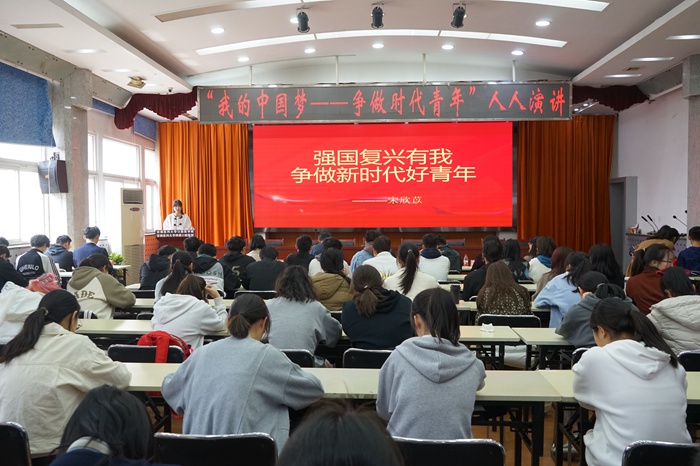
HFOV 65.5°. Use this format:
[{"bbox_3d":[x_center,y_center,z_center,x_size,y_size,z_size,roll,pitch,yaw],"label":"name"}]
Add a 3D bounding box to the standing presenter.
[{"bbox_3d":[-3.183,0.207,10.065,0.520,1.650,0.360,-1,3,-11],"label":"standing presenter"}]

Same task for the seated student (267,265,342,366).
[{"bbox_3d":[-0.282,0.795,3.418,0.520,1.217,0.720,0,3,4],"label":"seated student"}]

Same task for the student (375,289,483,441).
[{"bbox_3d":[0.339,0.839,2.321,0.480,1.236,0.680,0,3,4],"label":"student"}]

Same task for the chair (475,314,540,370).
[{"bbox_3d":[1.254,1.027,4.442,0.480,0.800,0.500,0,3,4],"label":"chair"}]

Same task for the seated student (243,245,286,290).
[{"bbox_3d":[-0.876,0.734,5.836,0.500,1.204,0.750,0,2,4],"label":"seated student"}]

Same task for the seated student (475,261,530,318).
[{"bbox_3d":[1.203,0.784,4.331,0.470,1.150,0.680,0,3,4],"label":"seated student"}]

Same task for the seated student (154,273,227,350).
[{"bbox_3d":[-0.998,0.827,3.494,0.500,1.146,0.720,0,3,9],"label":"seated student"}]

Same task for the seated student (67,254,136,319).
[{"bbox_3d":[-2.007,0.760,4.481,0.540,1.183,0.720,1,3,12],"label":"seated student"}]

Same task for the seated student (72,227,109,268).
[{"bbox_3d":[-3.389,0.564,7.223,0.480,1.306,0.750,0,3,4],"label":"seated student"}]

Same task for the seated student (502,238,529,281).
[{"bbox_3d":[1.919,0.695,6.550,0.460,1.223,0.720,0,2,4],"label":"seated student"}]

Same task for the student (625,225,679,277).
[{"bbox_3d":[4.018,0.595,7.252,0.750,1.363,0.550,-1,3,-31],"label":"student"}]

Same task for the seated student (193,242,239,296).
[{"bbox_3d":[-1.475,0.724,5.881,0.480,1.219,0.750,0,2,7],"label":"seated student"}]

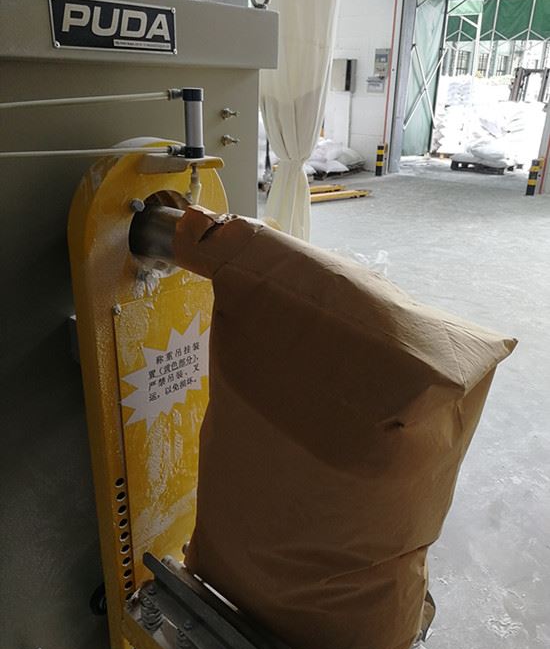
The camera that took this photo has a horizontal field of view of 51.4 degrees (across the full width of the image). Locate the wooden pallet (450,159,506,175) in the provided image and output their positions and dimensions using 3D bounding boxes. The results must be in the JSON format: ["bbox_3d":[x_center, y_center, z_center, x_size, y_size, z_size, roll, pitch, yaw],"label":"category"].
[{"bbox_3d":[4.165,-3.086,11.084,1.000,0.152,1.200,18,29,34],"label":"wooden pallet"}]

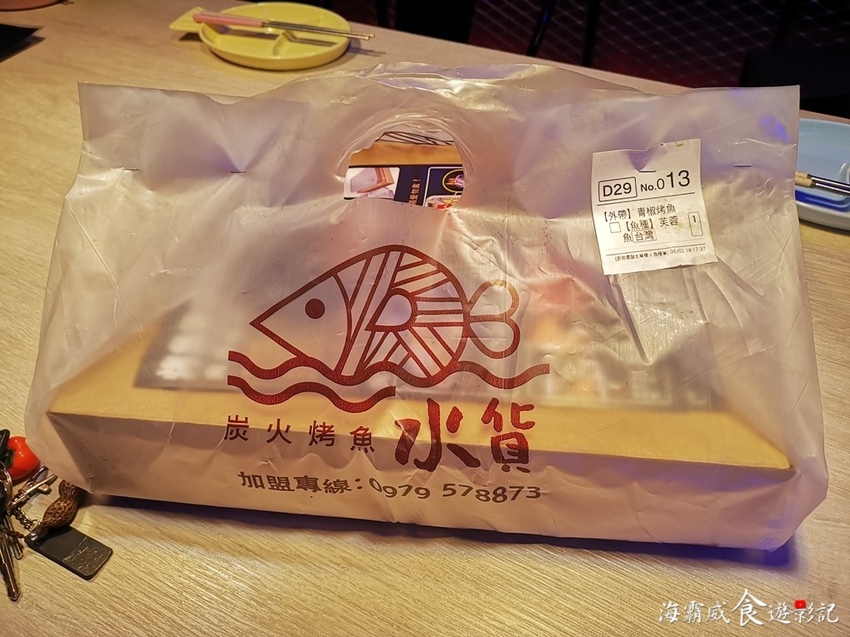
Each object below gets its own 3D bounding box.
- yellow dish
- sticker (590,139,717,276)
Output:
[{"bbox_3d":[-0.204,-0.359,0.840,0.228,0.021,0.186,14,45,13],"label":"yellow dish"},{"bbox_3d":[0.122,-0.059,0.353,0.058,0.006,0.068,-6,83,10],"label":"sticker"}]

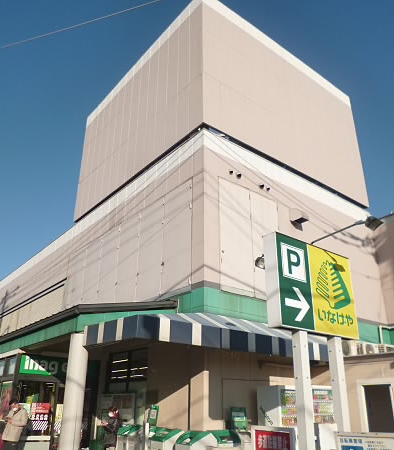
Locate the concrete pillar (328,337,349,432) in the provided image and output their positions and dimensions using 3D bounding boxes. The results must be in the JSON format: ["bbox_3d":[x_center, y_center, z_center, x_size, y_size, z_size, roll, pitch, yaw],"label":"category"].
[{"bbox_3d":[2.139,2.925,6.051,0.145,2.523,0.145,18,-29,-34],"label":"concrete pillar"}]

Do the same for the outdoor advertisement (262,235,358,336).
[{"bbox_3d":[1.847,1.026,6.616,1.900,1.400,0.247,18,-29,-34],"label":"outdoor advertisement"}]

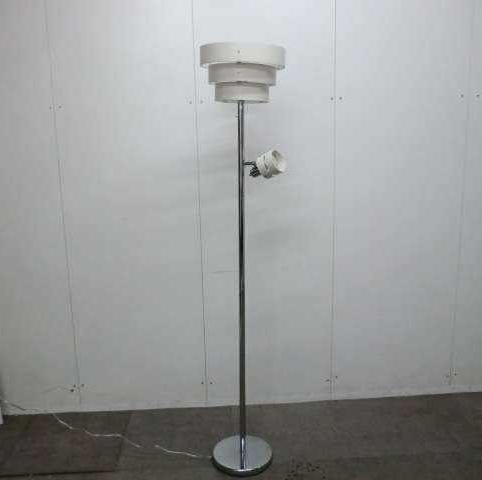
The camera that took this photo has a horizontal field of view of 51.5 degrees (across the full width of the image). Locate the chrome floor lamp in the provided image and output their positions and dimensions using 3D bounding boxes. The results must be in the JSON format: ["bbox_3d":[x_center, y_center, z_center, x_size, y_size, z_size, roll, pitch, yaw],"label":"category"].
[{"bbox_3d":[0.008,0.112,1.899,0.308,1.580,0.303,0,10,0],"label":"chrome floor lamp"}]

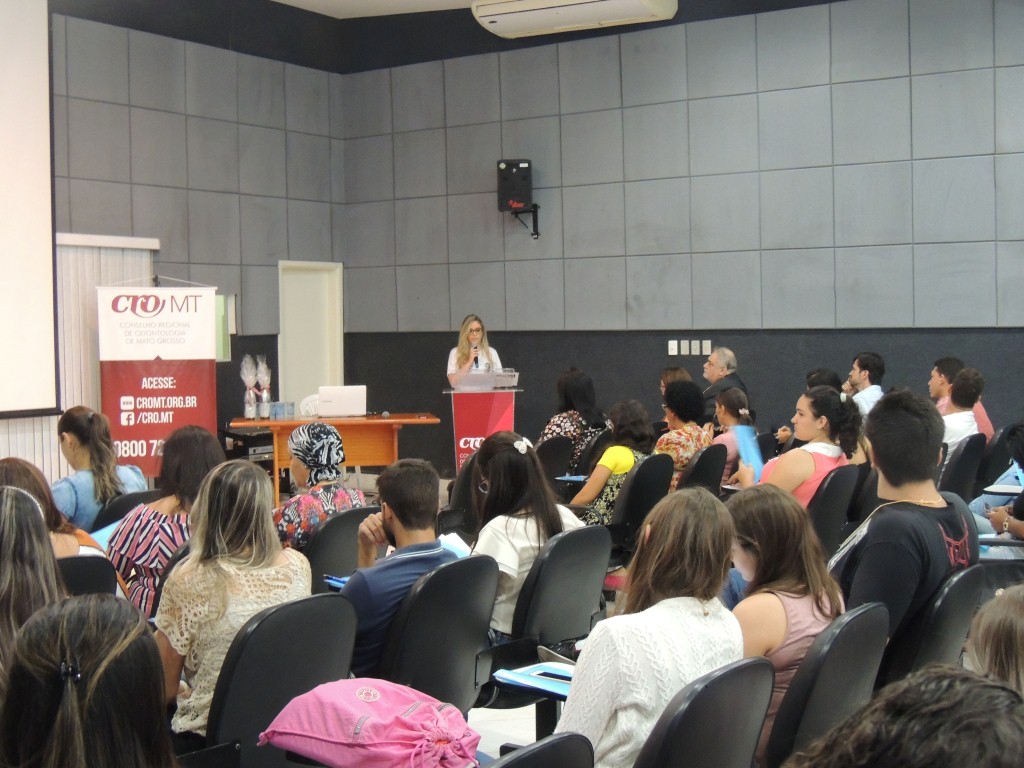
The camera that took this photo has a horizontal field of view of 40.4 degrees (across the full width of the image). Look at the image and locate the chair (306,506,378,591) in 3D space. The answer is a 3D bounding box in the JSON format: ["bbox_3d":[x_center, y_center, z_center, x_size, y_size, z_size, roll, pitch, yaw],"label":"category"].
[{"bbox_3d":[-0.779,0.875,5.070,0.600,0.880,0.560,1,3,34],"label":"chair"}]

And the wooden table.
[{"bbox_3d":[-1.427,0.658,11.296,1.680,0.750,0.640,-1,3,-6],"label":"wooden table"}]

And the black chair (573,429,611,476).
[{"bbox_3d":[0.289,0.713,8.176,0.600,0.880,0.560,1,3,34],"label":"black chair"}]

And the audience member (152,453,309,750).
[{"bbox_3d":[-0.782,0.785,3.529,0.750,1.220,0.480,2,4,43],"label":"audience member"}]

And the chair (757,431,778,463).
[{"bbox_3d":[1.146,0.715,7.841,0.600,0.880,0.560,1,3,34],"label":"chair"}]

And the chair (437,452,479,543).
[{"bbox_3d":[-0.319,0.765,7.348,0.600,0.890,0.560,1,3,33],"label":"chair"}]

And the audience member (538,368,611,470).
[{"bbox_3d":[0.247,0.527,8.424,0.750,1.245,0.470,1,3,39],"label":"audience member"}]

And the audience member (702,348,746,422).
[{"bbox_3d":[1.291,0.406,9.581,0.800,1.329,0.550,1,3,34],"label":"audience member"}]

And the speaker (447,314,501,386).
[{"bbox_3d":[-0.302,0.234,11.211,0.460,1.590,0.320,-1,3,0],"label":"speaker"}]

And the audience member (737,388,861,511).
[{"bbox_3d":[1.062,0.624,6.085,0.780,1.230,0.500,1,3,34],"label":"audience member"}]

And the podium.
[{"bbox_3d":[-0.209,0.526,10.825,0.600,1.040,0.420,-1,3,2],"label":"podium"}]

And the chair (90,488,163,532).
[{"bbox_3d":[-1.684,0.860,5.699,0.600,0.880,0.560,1,3,34],"label":"chair"}]

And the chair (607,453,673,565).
[{"bbox_3d":[0.402,0.779,6.734,0.600,0.880,0.560,1,3,34],"label":"chair"}]

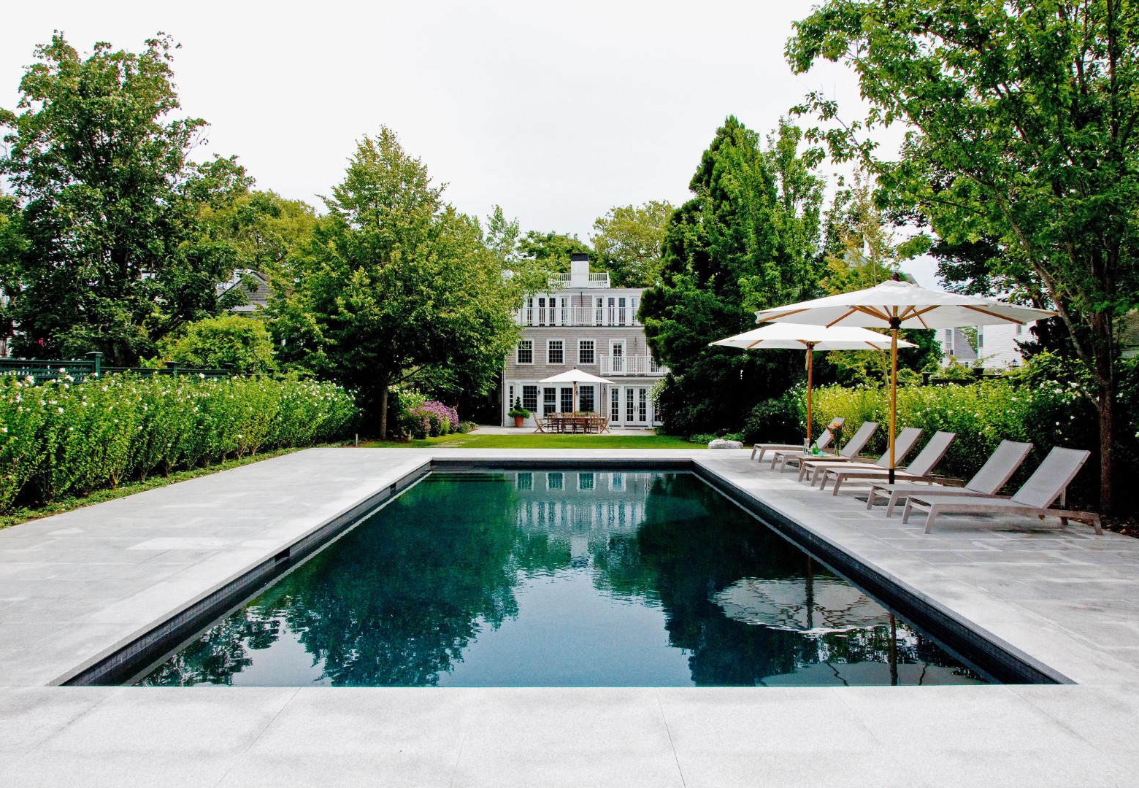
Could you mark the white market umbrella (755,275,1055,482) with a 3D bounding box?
[{"bbox_3d":[4.499,-0.094,10.956,3.900,3.171,3.900,0,1,0],"label":"white market umbrella"}]

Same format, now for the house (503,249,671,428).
[{"bbox_3d":[0.888,-3.391,46.753,9.300,10.292,11.000,0,1,0],"label":"house"}]

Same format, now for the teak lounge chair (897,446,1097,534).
[{"bbox_3d":[4.847,1.069,8.915,1.920,0.908,0.680,0,1,0],"label":"teak lounge chair"}]

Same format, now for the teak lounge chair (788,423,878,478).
[{"bbox_3d":[4.789,0.980,14.675,1.920,0.910,0.670,0,1,0],"label":"teak lounge chair"}]

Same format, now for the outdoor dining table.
[{"bbox_3d":[0.273,1.502,38.872,3.100,0.750,1.100,0,1,0],"label":"outdoor dining table"}]

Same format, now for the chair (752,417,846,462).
[{"bbox_3d":[4.822,0.953,16.451,1.920,0.910,0.670,0,1,0],"label":"chair"}]

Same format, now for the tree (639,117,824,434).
[{"bbox_3d":[6.913,-4.991,33.625,7.600,13.529,7.200,0,1,0],"label":"tree"}]

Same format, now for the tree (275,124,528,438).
[{"bbox_3d":[-5.959,-3.749,26.838,8.500,10.591,8.200,0,1,0],"label":"tree"}]

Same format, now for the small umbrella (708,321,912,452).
[{"bbox_3d":[4.839,-0.111,15.886,3.900,3.054,3.900,0,1,0],"label":"small umbrella"}]

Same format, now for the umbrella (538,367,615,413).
[{"bbox_3d":[0.365,0.283,38.853,3.800,3.187,3.800,0,1,0],"label":"umbrella"}]

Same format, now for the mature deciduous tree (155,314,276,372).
[{"bbox_3d":[-10.075,-0.427,22.406,3.600,3.818,3.400,0,1,0],"label":"mature deciduous tree"}]

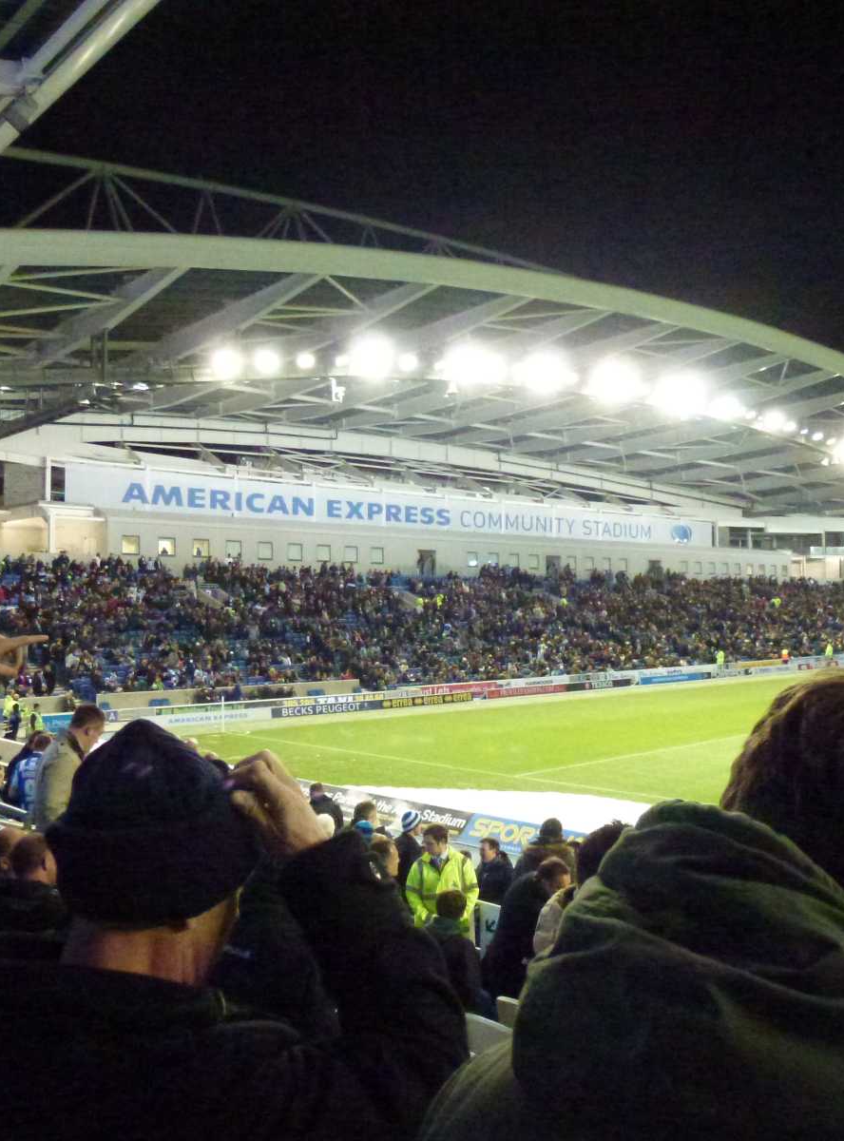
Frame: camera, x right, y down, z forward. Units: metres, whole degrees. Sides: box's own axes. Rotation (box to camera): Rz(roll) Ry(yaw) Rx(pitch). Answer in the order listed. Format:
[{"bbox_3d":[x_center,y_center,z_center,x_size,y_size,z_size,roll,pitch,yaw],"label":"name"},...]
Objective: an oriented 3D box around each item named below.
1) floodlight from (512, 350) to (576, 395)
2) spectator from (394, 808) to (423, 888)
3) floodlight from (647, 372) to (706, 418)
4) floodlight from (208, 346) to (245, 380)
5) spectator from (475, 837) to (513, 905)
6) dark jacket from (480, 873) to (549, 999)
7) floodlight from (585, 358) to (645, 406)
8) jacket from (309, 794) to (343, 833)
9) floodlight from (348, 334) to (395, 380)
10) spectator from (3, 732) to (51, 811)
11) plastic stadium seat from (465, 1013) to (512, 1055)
[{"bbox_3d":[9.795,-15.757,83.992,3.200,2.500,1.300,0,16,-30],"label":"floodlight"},{"bbox_3d":[-0.119,3.197,10.279,0.360,1.740,0.480,1,-2,-41],"label":"spectator"},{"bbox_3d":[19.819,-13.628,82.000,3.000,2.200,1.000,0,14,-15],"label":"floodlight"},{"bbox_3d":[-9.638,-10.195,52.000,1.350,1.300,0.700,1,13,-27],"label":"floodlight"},{"bbox_3d":[0.721,3.449,10.169,0.340,1.740,0.500,0,-3,-38],"label":"spectator"},{"bbox_3d":[0.530,1.981,5.700,0.420,0.720,0.520,1,-2,-44],"label":"dark jacket"},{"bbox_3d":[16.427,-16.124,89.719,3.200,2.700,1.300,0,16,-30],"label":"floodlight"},{"bbox_3d":[-1.194,3.098,13.000,0.320,0.680,0.500,-3,-3,40],"label":"jacket"},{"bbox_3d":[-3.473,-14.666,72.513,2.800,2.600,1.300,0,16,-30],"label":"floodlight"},{"bbox_3d":[-3.566,2.352,9.679,0.480,1.720,0.360,-1,-2,30],"label":"spectator"},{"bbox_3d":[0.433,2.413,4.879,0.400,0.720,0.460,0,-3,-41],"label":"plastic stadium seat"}]

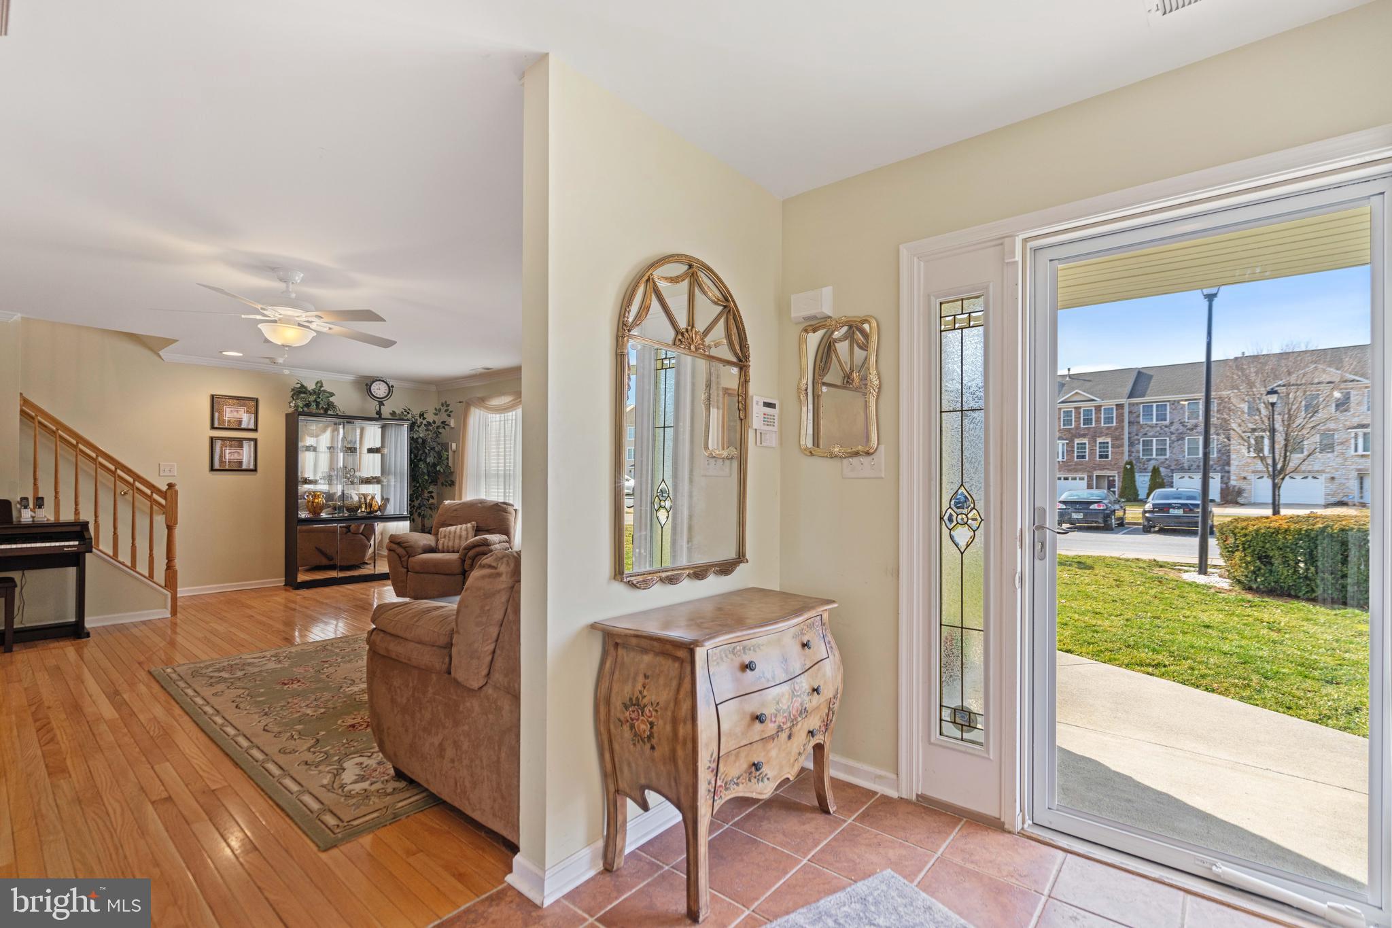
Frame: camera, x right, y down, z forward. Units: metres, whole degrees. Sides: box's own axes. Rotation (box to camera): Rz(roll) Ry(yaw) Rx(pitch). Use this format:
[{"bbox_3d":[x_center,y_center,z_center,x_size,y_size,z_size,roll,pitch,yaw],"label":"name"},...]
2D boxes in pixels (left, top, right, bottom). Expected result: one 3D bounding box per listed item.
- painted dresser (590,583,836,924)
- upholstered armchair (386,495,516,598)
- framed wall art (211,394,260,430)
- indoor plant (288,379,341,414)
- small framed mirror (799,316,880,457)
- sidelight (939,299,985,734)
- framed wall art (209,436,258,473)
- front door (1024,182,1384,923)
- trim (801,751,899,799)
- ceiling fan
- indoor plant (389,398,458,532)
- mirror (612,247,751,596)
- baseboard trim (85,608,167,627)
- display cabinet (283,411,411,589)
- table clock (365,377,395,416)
[{"bbox_3d":[0.119,0.882,2.085,0.429,0.758,0.863,-1,-1,40],"label":"painted dresser"},{"bbox_3d":[-2.570,0.872,6.650,1.000,0.980,0.930,0,-1,0],"label":"upholstered armchair"},{"bbox_3d":[-4.799,-0.523,6.443,0.025,0.364,0.410,-1,-1,40],"label":"framed wall art"},{"bbox_3d":[-4.189,-0.738,6.817,0.378,0.393,0.445,-1,-1,40],"label":"indoor plant"},{"bbox_3d":[0.578,-0.314,2.528,0.365,0.580,0.035,0,-1,40],"label":"small framed mirror"},{"bbox_3d":[0.976,0.206,2.257,0.160,1.610,0.030,0,-1,40],"label":"sidelight"},{"bbox_3d":[-4.803,-0.092,6.433,0.025,0.359,0.412,-1,-1,40],"label":"framed wall art"},{"bbox_3d":[1.516,0.248,1.887,0.880,2.010,0.045,0,-1,40],"label":"front door"},{"bbox_3d":[0.574,1.237,2.533,0.520,0.092,0.024,0,-1,40],"label":"trim"},{"bbox_3d":[-2.479,-0.935,3.756,1.318,0.484,1.318,-1,-1,40],"label":"ceiling fan"},{"bbox_3d":[-3.343,0.297,7.550,0.708,2.092,0.683,-1,-1,40],"label":"indoor plant"},{"bbox_3d":[-0.014,-0.164,2.250,0.045,1.160,0.725,0,-1,40],"label":"mirror"},{"bbox_3d":[-4.726,1.284,5.168,0.016,0.080,0.540,0,-1,40],"label":"baseboard trim"},{"bbox_3d":[-3.975,0.398,7.095,0.403,1.864,1.185,-1,-1,40],"label":"display cabinet"},{"bbox_3d":[-3.800,-0.769,7.432,0.345,0.540,0.130,1,-1,-42],"label":"table clock"}]

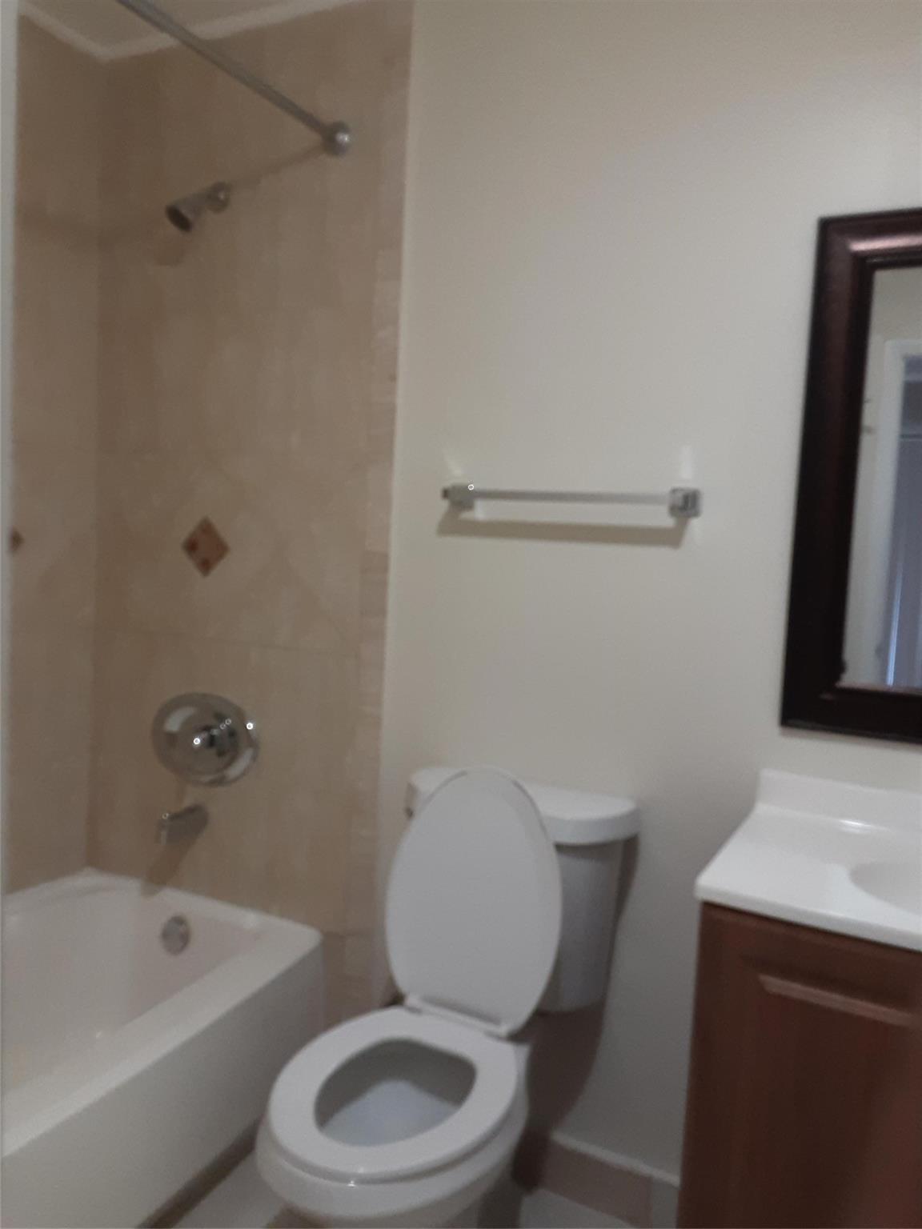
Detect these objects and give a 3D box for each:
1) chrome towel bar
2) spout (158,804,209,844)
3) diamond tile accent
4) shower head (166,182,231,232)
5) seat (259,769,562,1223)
[{"bbox_3d":[0.197,-0.222,1.916,0.521,0.055,0.068,5,5,26],"label":"chrome towel bar"},{"bbox_3d":[-0.655,0.493,2.336,0.058,0.070,0.120,5,5,26],"label":"spout"},{"bbox_3d":[-0.599,-0.158,2.340,0.138,0.140,0.010,5,5,26],"label":"diamond tile accent"},{"bbox_3d":[-0.581,-0.905,2.192,0.070,0.146,0.164,5,5,26],"label":"shower head"},{"bbox_3d":[-0.076,0.532,1.586,0.360,0.490,0.540,5,5,23],"label":"seat"}]

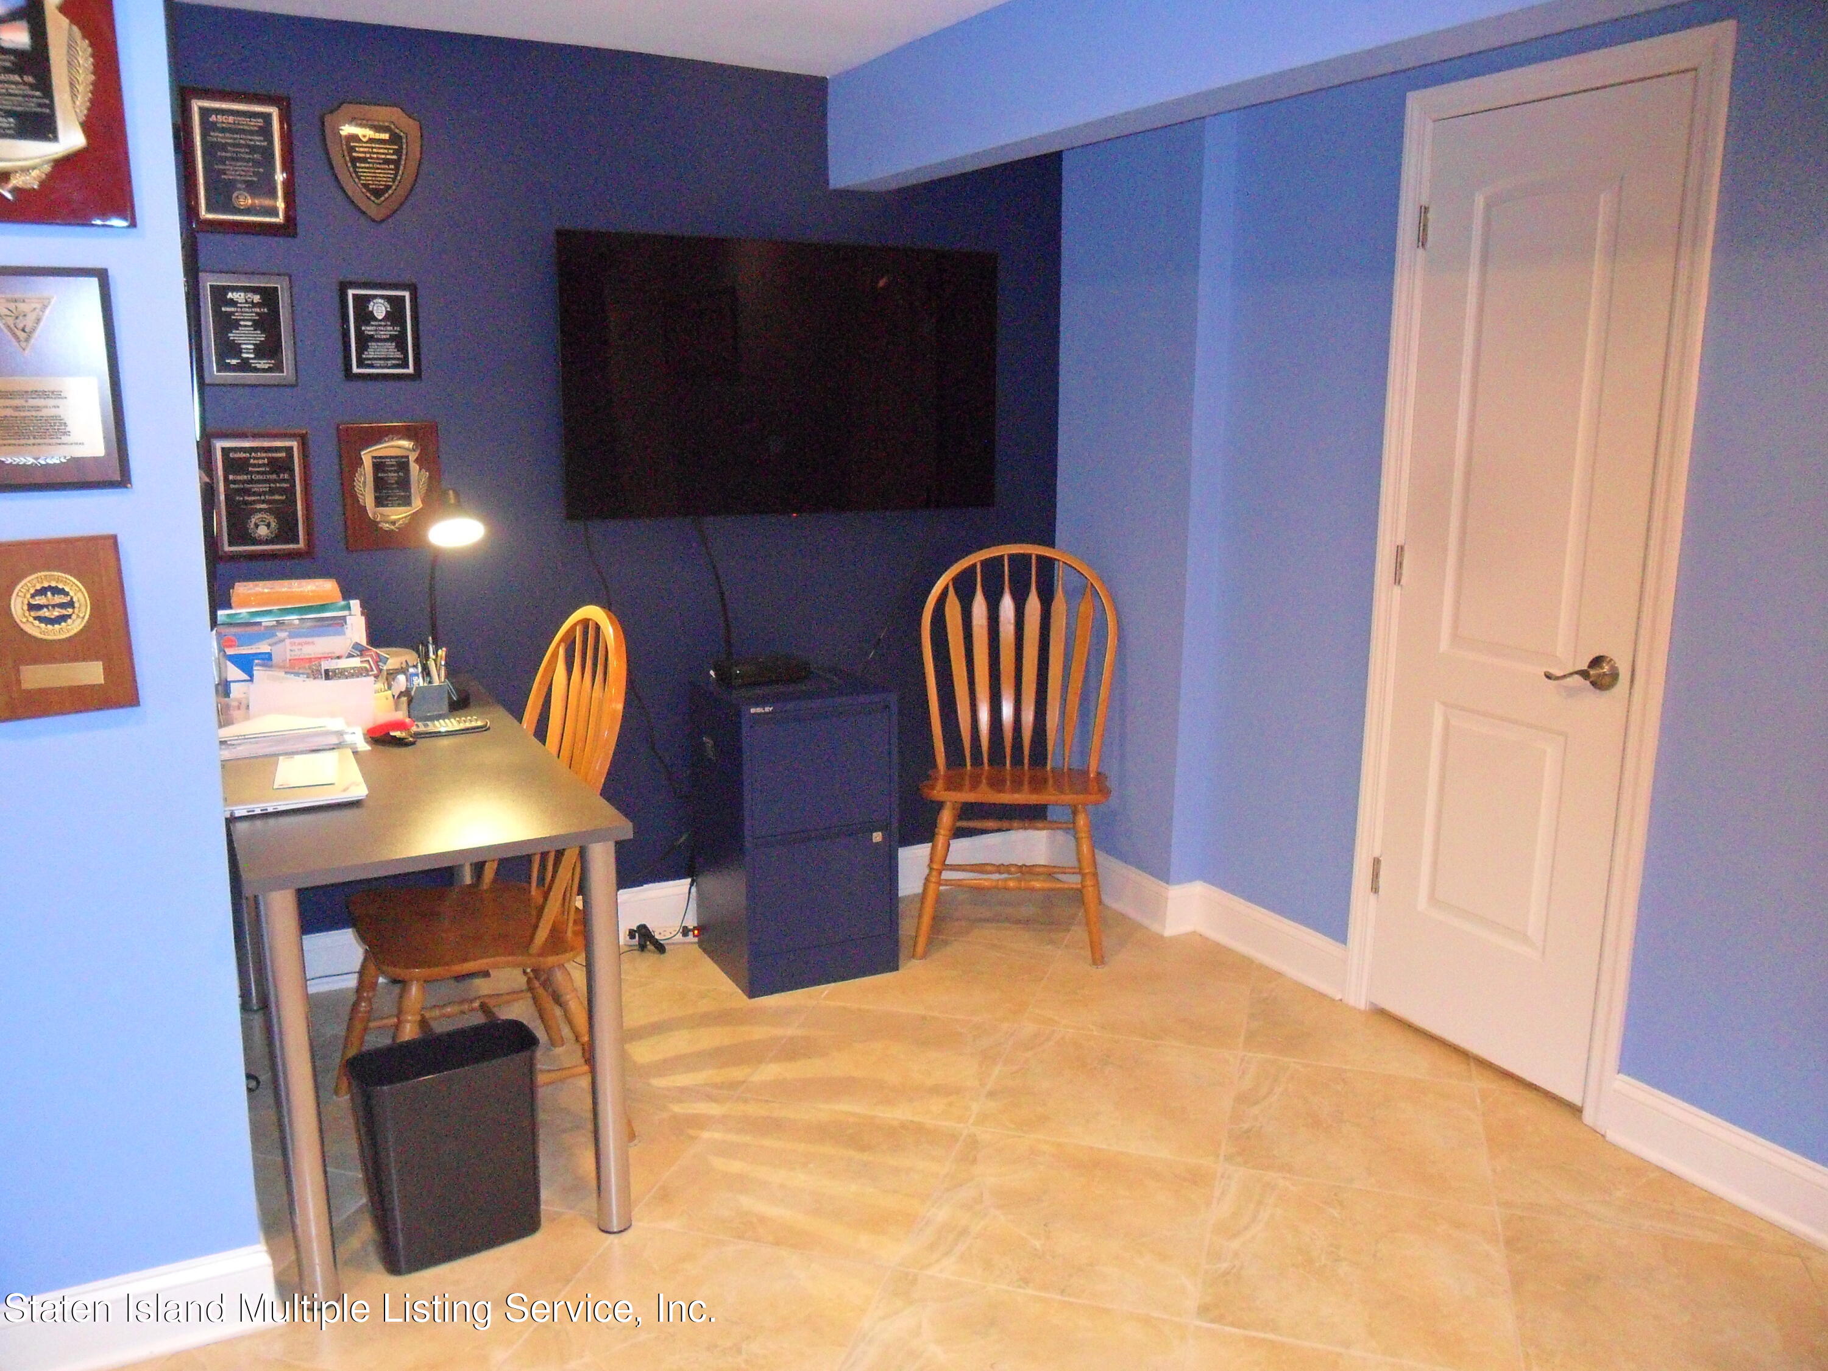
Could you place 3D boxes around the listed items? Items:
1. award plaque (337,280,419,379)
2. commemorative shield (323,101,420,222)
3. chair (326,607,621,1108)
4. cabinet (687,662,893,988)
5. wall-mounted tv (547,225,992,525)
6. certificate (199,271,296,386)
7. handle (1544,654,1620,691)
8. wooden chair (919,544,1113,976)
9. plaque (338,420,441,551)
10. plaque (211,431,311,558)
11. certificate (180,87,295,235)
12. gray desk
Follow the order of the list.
[{"bbox_3d":[-1.254,-0.830,3.356,0.170,0.221,0.022,-5,13,-26],"label":"award plaque"},{"bbox_3d":[-1.240,-1.200,3.288,0.211,0.257,0.022,-5,13,-26],"label":"commemorative shield"},{"bbox_3d":[-0.888,0.377,2.863,0.546,1.048,0.536,-6,13,-30],"label":"chair"},{"bbox_3d":[-0.309,0.364,3.731,0.409,0.733,0.402,-5,13,-26],"label":"cabinet"},{"bbox_3d":[-0.328,-0.810,3.790,1.221,0.698,0.060,-5,13,-26],"label":"wall-mounted tv"},{"bbox_3d":[-1.508,-0.806,3.232,0.186,0.245,0.022,-5,13,-26],"label":"certificate"},{"bbox_3d":[1.345,-0.025,2.874,0.065,0.069,0.137,-6,13,-29],"label":"handle"},{"bbox_3d":[0.280,0.165,3.930,0.536,1.053,0.551,1,11,6],"label":"wooden chair"},{"bbox_3d":[-1.255,-0.478,3.427,0.220,0.303,0.022,-5,13,-26],"label":"plaque"},{"bbox_3d":[-1.508,-0.441,3.306,0.200,0.286,0.022,-5,13,-26],"label":"plaque"},{"bbox_3d":[-1.493,-1.157,3.169,0.210,0.292,0.022,-5,13,-26],"label":"certificate"},{"bbox_3d":[-1.052,0.513,2.981,0.618,0.733,1.310,-5,13,-26],"label":"gray desk"}]

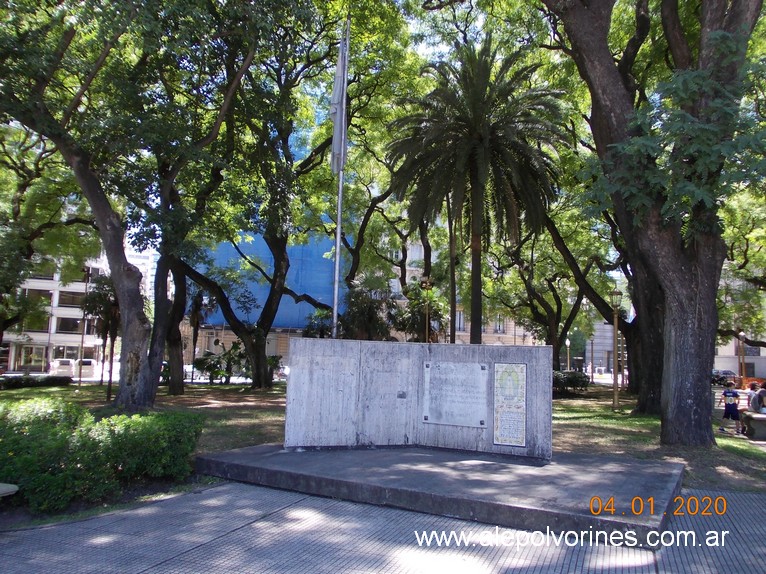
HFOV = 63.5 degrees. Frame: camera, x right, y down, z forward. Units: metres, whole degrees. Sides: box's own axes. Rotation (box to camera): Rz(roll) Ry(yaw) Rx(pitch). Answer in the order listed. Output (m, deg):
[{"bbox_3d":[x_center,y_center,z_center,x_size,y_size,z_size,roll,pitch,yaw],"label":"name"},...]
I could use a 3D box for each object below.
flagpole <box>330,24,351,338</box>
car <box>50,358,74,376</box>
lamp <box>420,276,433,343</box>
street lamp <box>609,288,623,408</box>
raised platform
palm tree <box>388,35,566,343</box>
[{"bbox_3d":[-0.933,-1.480,13.245,0.300,9.068,0.250,2,-6,0],"label":"flagpole"},{"bbox_3d":[-27.611,7.075,53.445,1.780,1.650,4.200,4,-7,-18],"label":"car"},{"bbox_3d":[1.842,2.062,25.939,0.500,5.048,0.500,2,-6,0],"label":"lamp"},{"bbox_3d":[8.728,2.246,23.243,0.480,4.522,0.480,2,-6,0],"label":"street lamp"},{"bbox_3d":[0.947,2.512,8.512,5.556,0.199,3.992,-2,-7,29],"label":"raised platform"},{"bbox_3d":[4.169,-3.306,27.054,7.700,16.110,7.700,2,-6,0],"label":"palm tree"}]

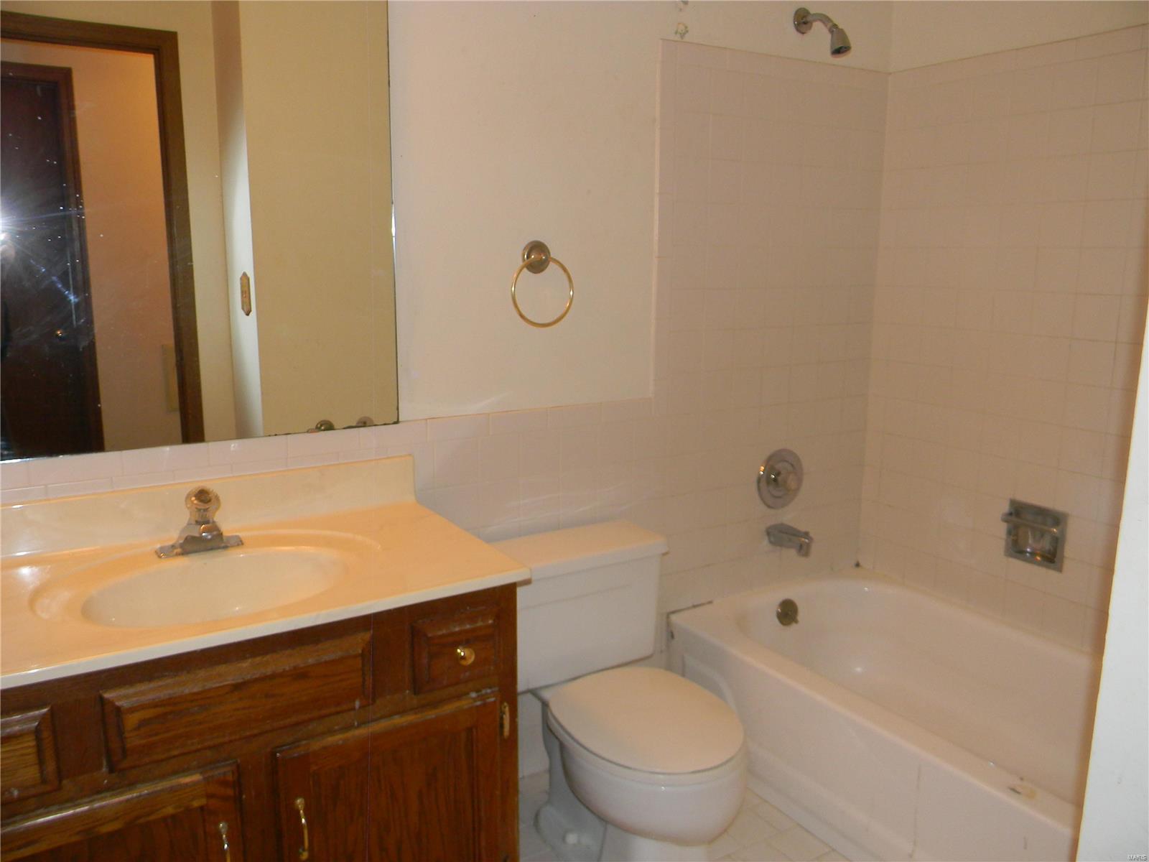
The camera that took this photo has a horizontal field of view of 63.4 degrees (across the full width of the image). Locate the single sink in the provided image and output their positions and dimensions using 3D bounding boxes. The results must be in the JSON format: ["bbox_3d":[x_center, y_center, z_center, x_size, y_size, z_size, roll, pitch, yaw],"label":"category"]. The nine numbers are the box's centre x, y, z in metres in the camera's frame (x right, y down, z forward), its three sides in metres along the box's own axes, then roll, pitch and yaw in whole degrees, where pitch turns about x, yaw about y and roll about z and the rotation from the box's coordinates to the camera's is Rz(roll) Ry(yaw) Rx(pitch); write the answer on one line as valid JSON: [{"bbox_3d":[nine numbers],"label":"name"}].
[{"bbox_3d":[-0.604,0.307,1.605,0.573,0.139,0.433,-7,13,-32],"label":"single sink"}]

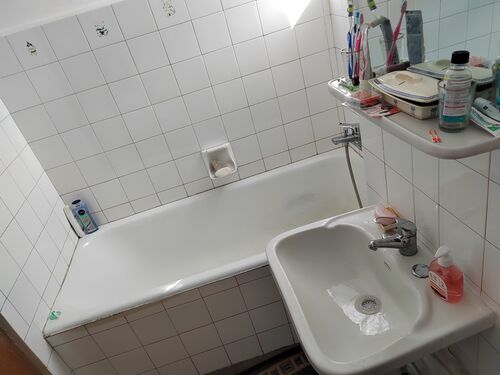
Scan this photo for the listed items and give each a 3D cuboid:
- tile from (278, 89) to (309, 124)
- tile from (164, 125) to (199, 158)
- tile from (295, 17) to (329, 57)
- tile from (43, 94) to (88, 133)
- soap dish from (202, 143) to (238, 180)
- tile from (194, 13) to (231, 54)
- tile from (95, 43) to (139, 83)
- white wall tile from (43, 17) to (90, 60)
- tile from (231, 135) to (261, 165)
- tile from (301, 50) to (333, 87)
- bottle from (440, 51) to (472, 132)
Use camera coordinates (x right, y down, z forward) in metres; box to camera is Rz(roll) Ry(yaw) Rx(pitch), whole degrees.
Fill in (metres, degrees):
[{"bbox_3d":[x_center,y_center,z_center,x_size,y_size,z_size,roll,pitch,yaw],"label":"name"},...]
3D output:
[{"bbox_3d":[0.229,-0.420,1.726,0.149,0.147,0.010,-18,27,-2],"label":"tile"},{"bbox_3d":[-0.344,-0.233,1.701,0.149,0.147,0.010,-18,27,-2],"label":"tile"},{"bbox_3d":[0.300,-0.718,1.606,0.151,0.148,0.010,-18,27,-2],"label":"tile"},{"bbox_3d":[-0.844,-0.339,1.541,0.150,0.148,0.009,-18,27,-2],"label":"tile"},{"bbox_3d":[-0.159,-0.149,1.760,0.150,0.148,0.070,-18,27,-2],"label":"soap dish"},{"bbox_3d":[-0.172,-0.703,1.513,0.149,0.147,0.010,-18,27,-2],"label":"tile"},{"bbox_3d":[-0.598,-0.564,1.488,0.150,0.150,0.010,-18,28,-3],"label":"tile"},{"bbox_3d":[-0.777,-0.642,1.411,0.150,0.145,0.010,-18,28,-3],"label":"white wall tile"},{"bbox_3d":[-0.020,-0.200,1.780,0.149,0.147,0.010,-18,27,-2],"label":"tile"},{"bbox_3d":[0.338,-0.596,1.683,0.150,0.150,0.010,-18,28,-2],"label":"tile"},{"bbox_3d":[0.373,-0.171,0.599,0.055,0.139,0.055,-15,29,-4],"label":"bottle"}]

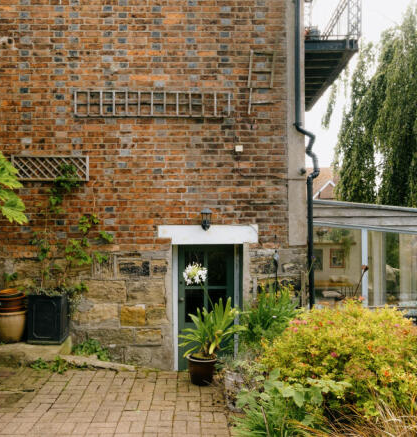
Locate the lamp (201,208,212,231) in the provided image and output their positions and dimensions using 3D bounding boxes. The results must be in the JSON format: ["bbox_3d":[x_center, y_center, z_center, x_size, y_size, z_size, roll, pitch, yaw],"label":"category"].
[{"bbox_3d":[-0.021,0.014,5.219,0.129,0.259,0.169,-1,0,-2],"label":"lamp"}]

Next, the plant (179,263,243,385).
[{"bbox_3d":[0.035,1.124,4.905,0.706,1.294,0.637,-1,0,-2],"label":"plant"}]

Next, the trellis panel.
[{"bbox_3d":[-1.813,-0.567,5.219,0.895,0.298,0.040,-1,0,-2],"label":"trellis panel"}]

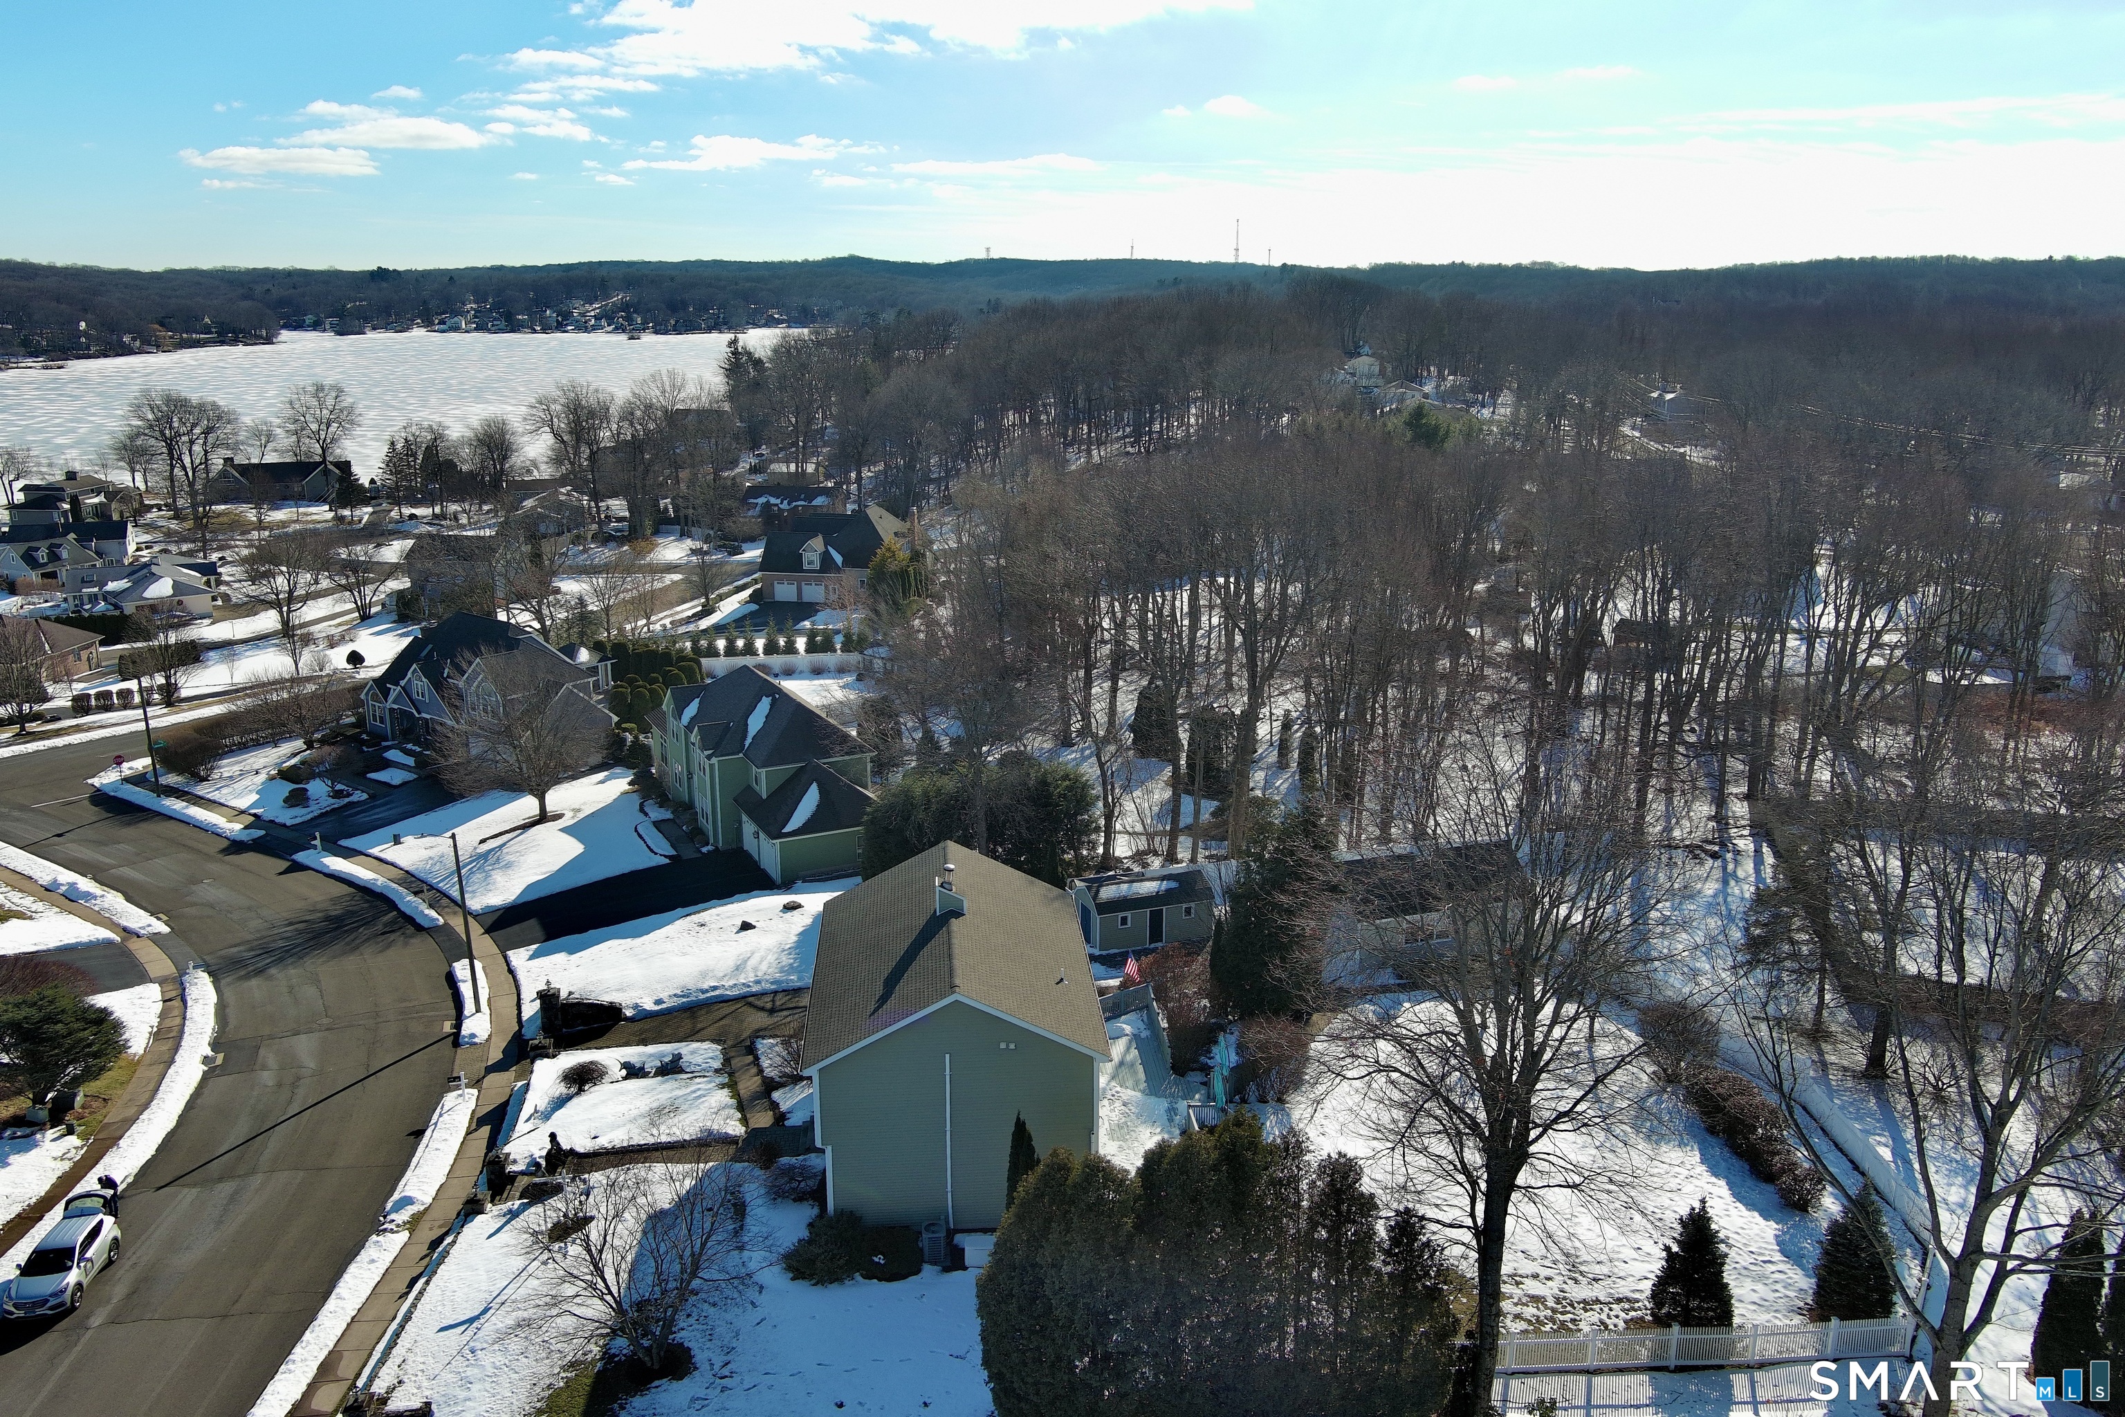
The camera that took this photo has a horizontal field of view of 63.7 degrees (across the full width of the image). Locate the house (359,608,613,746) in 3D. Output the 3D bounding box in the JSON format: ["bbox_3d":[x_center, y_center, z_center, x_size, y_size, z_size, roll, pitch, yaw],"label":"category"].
[{"bbox_3d":[-42.480,-2.340,127.110,16.000,8.800,12.500,12,19,41],"label":"house"}]

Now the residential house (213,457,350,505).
[{"bbox_3d":[-131.238,-38.424,287.263,21.500,6.400,11.000,-4,15,-16],"label":"residential house"}]

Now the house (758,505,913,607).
[{"bbox_3d":[-24.530,-17.340,192.810,15.000,9.000,13.000,3,14,13],"label":"house"}]

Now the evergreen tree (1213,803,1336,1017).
[{"bbox_3d":[9.870,9.380,79.280,5.200,9.300,5.200,0,14,0],"label":"evergreen tree"}]

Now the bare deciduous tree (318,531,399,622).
[{"bbox_3d":[-71.150,-13.200,172.540,7.200,8.800,7.200,0,14,0],"label":"bare deciduous tree"}]

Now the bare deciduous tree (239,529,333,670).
[{"bbox_3d":[-73.690,-11.490,161.180,8.400,11.000,8.400,0,14,0],"label":"bare deciduous tree"}]

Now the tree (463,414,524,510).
[{"bbox_3d":[-93.613,-40.755,280.829,9.800,14.500,9.600,0,14,0],"label":"tree"}]

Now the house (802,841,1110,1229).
[{"bbox_3d":[-4.010,11.084,63.131,9.964,9.100,15.197,-1,14,-5],"label":"house"}]

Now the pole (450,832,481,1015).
[{"bbox_3d":[-26.425,9.565,75.980,0.280,8.500,0.280,-2,14,0],"label":"pole"}]

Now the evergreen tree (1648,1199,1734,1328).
[{"bbox_3d":[19.338,16.820,52.180,2.600,4.000,2.600,0,14,0],"label":"evergreen tree"}]

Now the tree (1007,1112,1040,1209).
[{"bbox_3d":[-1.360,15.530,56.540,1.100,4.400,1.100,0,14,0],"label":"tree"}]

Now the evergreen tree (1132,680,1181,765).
[{"bbox_3d":[6.326,0.793,114.783,3.100,5.300,3.000,0,14,0],"label":"evergreen tree"}]

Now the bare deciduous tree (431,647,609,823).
[{"bbox_3d":[-33.576,1.821,105.697,10.500,10.600,10.200,0,14,0],"label":"bare deciduous tree"}]

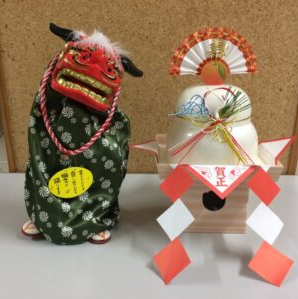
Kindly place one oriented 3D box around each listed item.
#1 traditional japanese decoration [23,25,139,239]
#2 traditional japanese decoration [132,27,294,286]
[{"bbox_3d":[-0.146,-0.045,0.807,0.255,0.435,0.215,2,17,3],"label":"traditional japanese decoration"},{"bbox_3d":[0.143,-0.026,0.767,0.345,0.430,0.360,1,17,0],"label":"traditional japanese decoration"}]

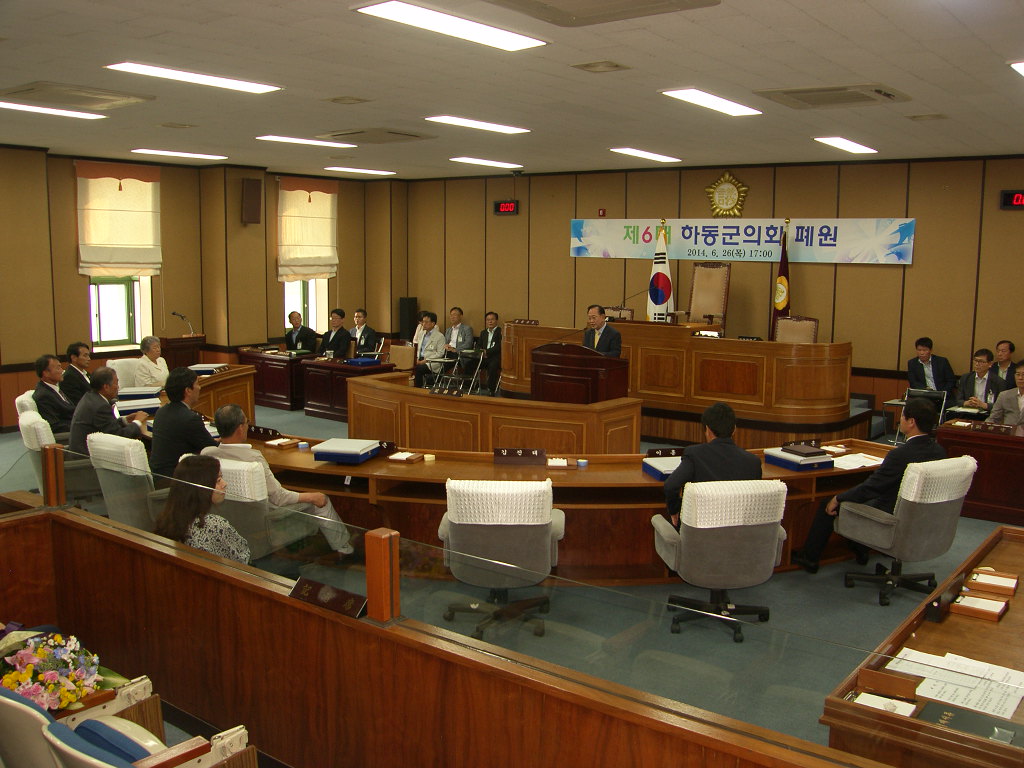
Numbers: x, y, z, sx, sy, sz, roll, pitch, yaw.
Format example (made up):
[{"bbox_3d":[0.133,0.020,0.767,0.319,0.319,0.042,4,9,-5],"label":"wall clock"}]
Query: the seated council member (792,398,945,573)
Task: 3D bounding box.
[{"bbox_3d":[2.456,0.697,6.881,0.560,1.240,0.880,-4,8,-32],"label":"seated council member"}]

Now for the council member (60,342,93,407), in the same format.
[{"bbox_3d":[-3.843,0.242,9.618,0.800,1.250,0.540,2,7,8],"label":"council member"}]

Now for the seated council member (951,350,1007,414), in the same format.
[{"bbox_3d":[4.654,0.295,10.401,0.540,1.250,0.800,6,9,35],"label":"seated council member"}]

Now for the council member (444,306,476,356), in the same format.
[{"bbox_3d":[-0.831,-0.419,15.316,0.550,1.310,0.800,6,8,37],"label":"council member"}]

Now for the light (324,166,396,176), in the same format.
[{"bbox_3d":[-2.246,-3.154,15.353,0.260,0.060,1.250,6,9,37],"label":"light"}]

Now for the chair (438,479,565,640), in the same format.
[{"bbox_3d":[-0.050,0.919,5.964,0.700,0.900,0.700,1,7,0],"label":"chair"}]

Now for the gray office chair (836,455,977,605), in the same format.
[{"bbox_3d":[2.454,0.883,6.580,0.740,0.880,0.700,-3,8,-32],"label":"gray office chair"}]

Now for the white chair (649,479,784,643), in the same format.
[{"bbox_3d":[1.175,0.927,6.024,0.700,0.900,0.700,-1,7,-15],"label":"white chair"}]

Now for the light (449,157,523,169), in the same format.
[{"bbox_3d":[-0.334,-3.010,14.134,0.280,0.080,1.290,6,9,35],"label":"light"}]

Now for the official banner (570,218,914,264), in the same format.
[{"bbox_3d":[2.848,-1.940,13.932,5.020,0.550,0.030,6,9,37],"label":"official banner"}]

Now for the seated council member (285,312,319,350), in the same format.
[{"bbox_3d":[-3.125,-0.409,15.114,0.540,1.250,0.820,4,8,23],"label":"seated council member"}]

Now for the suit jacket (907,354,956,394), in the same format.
[{"bbox_3d":[4.639,-0.061,11.531,0.530,0.610,0.380,4,8,27],"label":"suit jacket"}]

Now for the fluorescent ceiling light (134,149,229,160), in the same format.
[{"bbox_3d":[-4.221,-2.919,13.184,0.280,0.080,1.290,6,9,35],"label":"fluorescent ceiling light"}]

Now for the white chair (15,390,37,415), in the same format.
[{"bbox_3d":[-3.914,0.517,9.030,0.680,0.880,0.700,-2,8,-21],"label":"white chair"}]

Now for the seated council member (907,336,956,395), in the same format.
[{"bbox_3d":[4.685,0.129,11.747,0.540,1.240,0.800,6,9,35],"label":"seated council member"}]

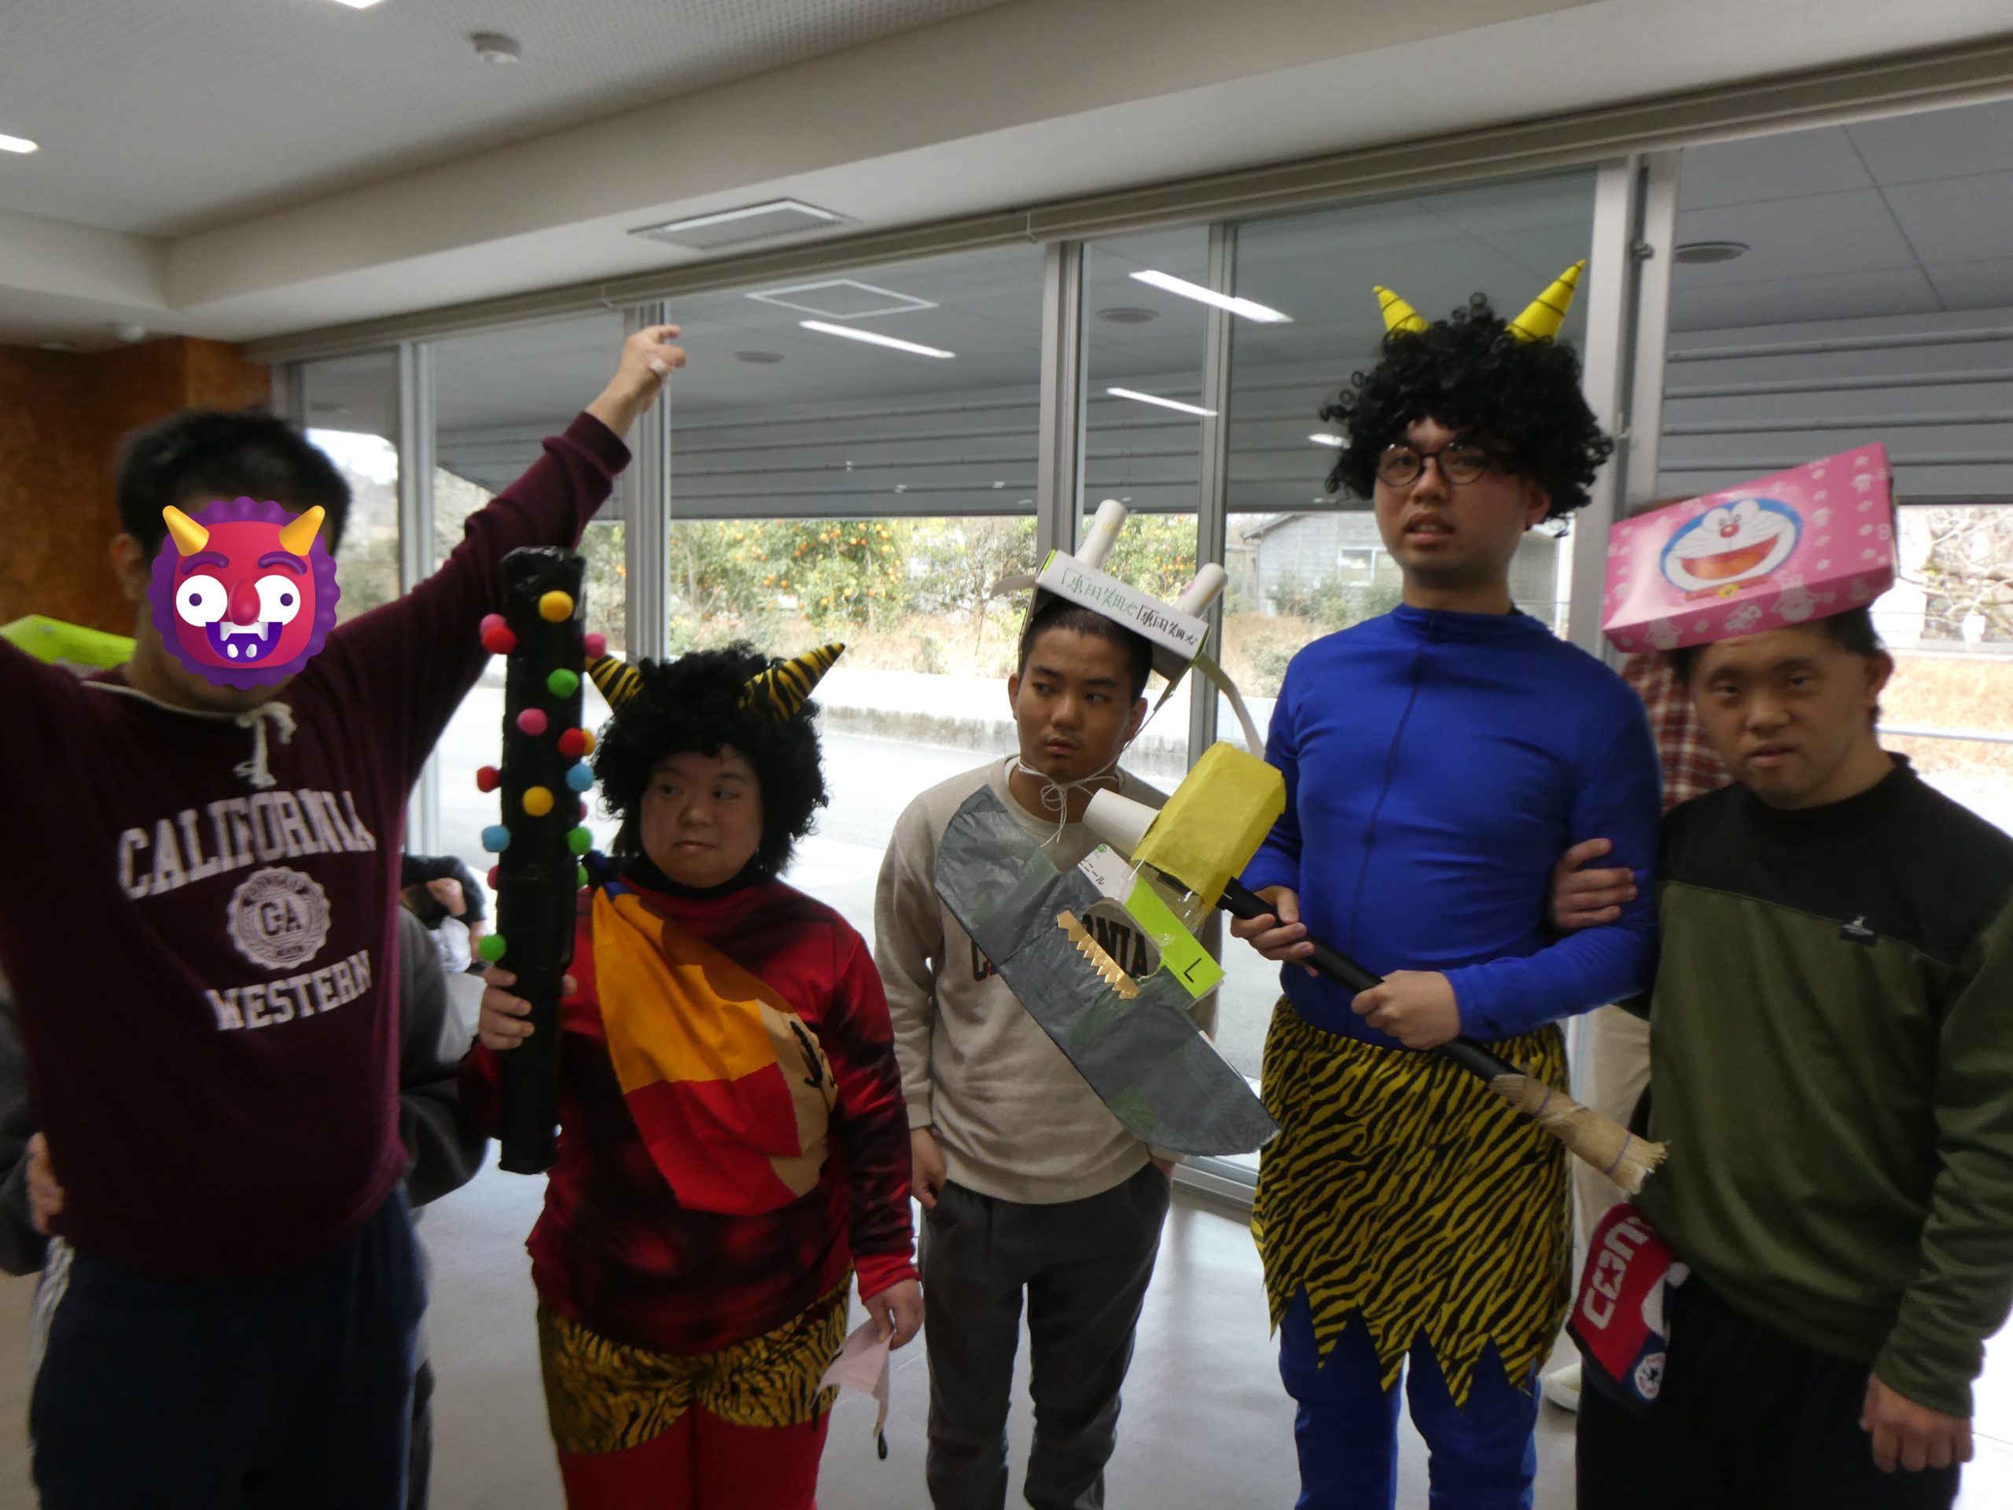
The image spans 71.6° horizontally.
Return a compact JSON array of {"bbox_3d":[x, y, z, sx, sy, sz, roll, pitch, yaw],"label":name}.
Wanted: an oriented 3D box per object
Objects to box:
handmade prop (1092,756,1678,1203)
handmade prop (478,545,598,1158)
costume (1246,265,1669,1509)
[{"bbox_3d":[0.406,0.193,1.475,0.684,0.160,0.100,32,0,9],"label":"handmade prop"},{"bbox_3d":[-0.431,0.119,1.280,0.095,0.602,0.095,7,17,0],"label":"handmade prop"},{"bbox_3d":[0.506,0.409,1.661,0.500,1.850,0.360,6,8,38],"label":"costume"}]

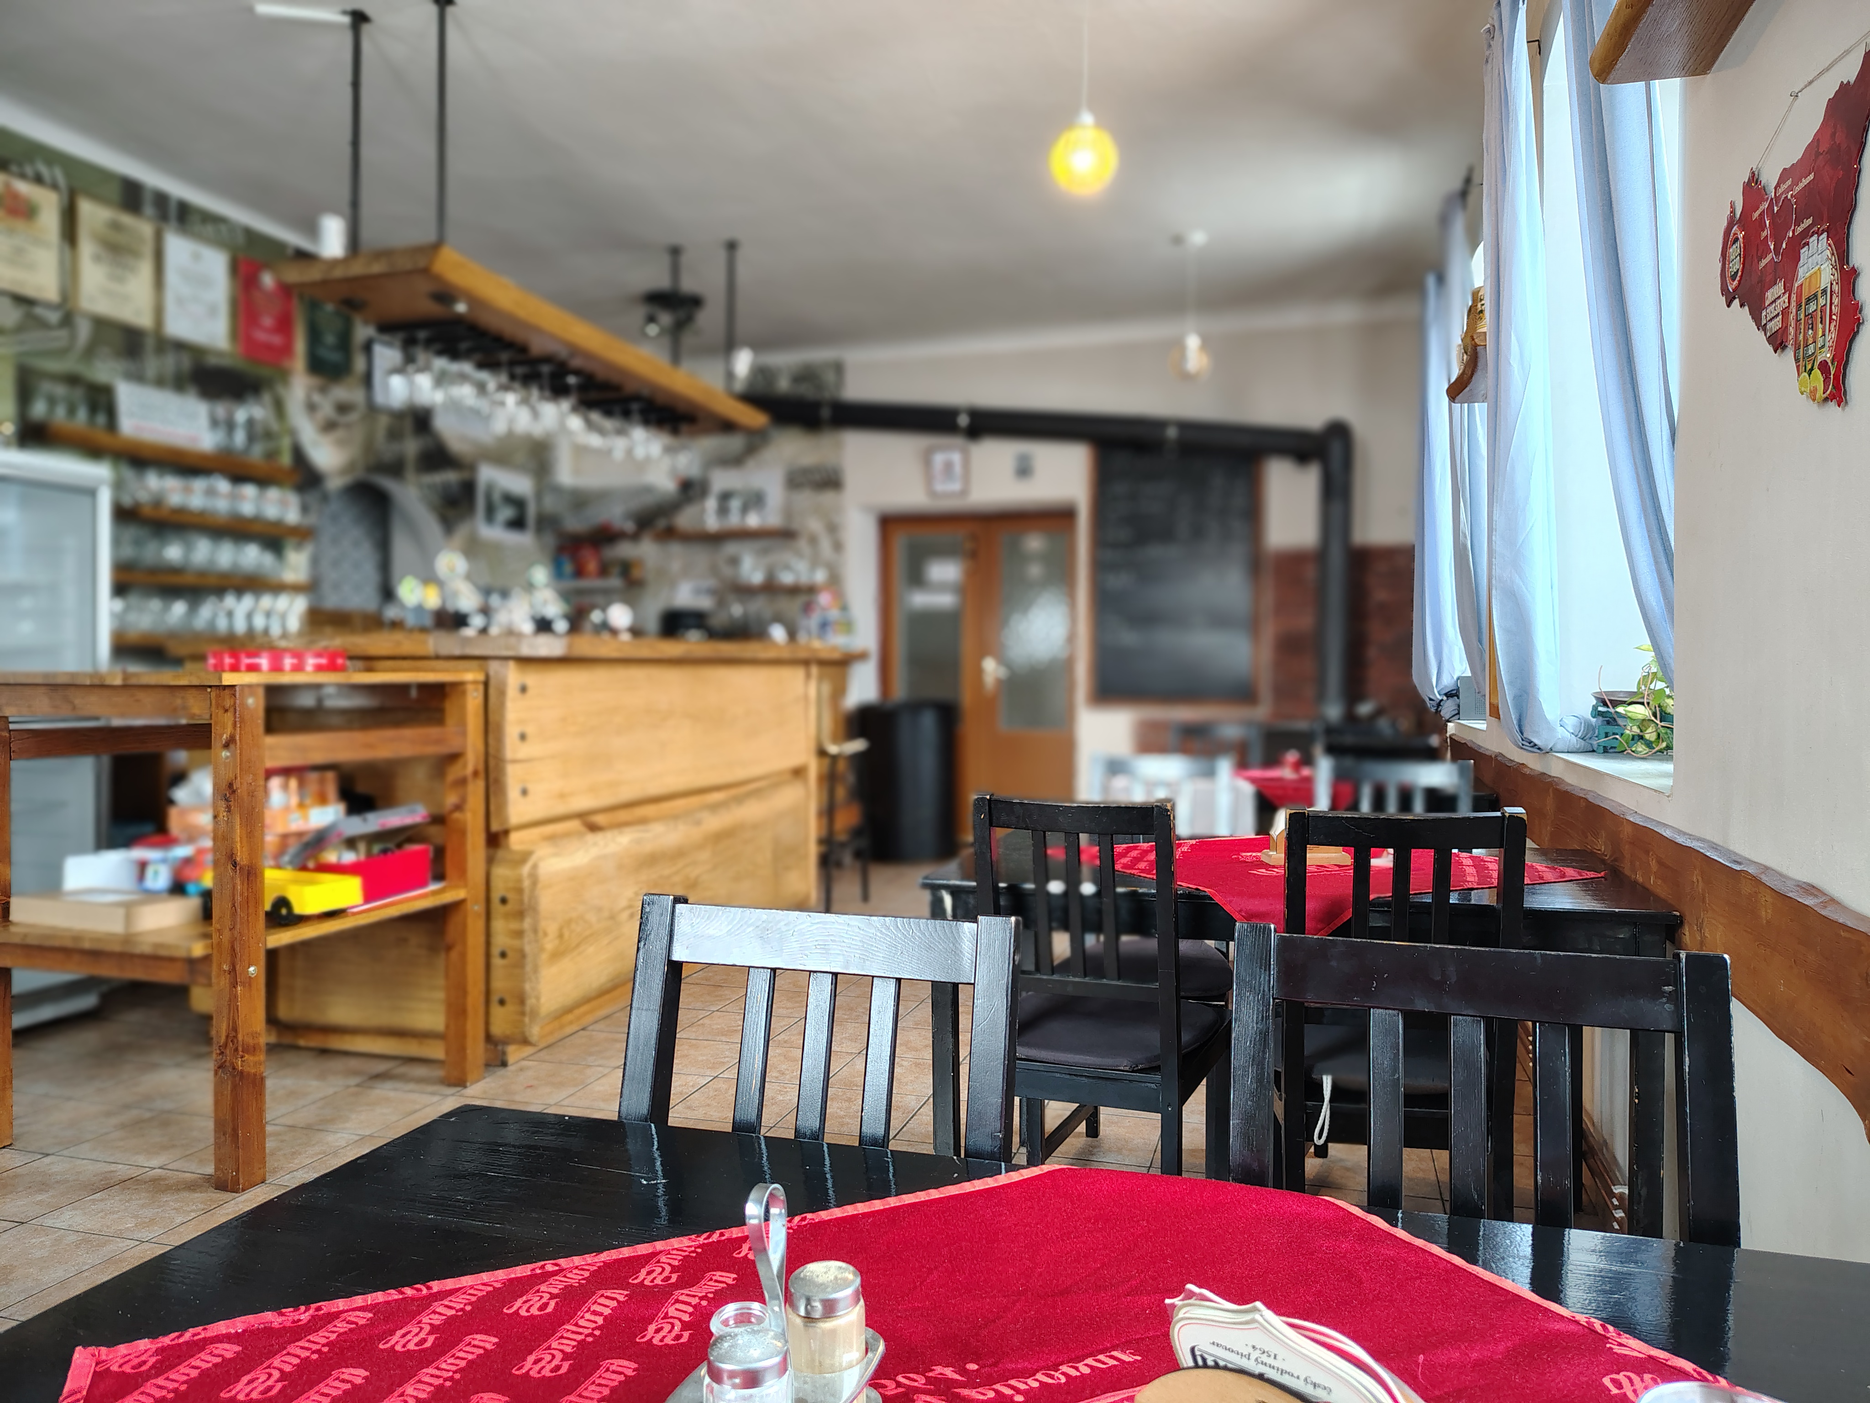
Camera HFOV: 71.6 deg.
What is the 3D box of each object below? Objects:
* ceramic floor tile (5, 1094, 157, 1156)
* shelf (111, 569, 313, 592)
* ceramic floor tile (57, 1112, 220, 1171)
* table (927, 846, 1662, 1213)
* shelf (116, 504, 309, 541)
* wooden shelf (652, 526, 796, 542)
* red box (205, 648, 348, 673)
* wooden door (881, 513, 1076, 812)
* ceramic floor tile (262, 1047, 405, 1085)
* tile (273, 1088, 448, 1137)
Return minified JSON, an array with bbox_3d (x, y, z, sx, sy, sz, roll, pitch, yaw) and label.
[{"bbox_3d":[-2.121,1.036,3.155,0.300,0.010,0.300,0,1,16],"label":"ceramic floor tile"},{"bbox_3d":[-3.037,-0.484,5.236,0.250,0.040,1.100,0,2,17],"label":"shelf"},{"bbox_3d":[-1.855,1.053,3.114,0.305,0.010,0.305,0,2,17],"label":"ceramic floor tile"},{"bbox_3d":[0.645,0.666,2.445,1.170,0.735,0.760,0,1,16],"label":"table"},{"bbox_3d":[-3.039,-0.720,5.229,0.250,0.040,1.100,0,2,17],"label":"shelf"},{"bbox_3d":[-1.306,-1.028,7.963,0.960,0.040,0.200,0,1,16],"label":"wooden shelf"},{"bbox_3d":[-1.726,-0.105,3.400,0.325,0.058,0.280,-1,2,-27],"label":"red box"},{"bbox_3d":[0.277,-0.138,8.232,1.264,2.069,0.080,0,1,16],"label":"wooden door"},{"bbox_3d":[-1.676,1.037,3.704,0.305,0.010,0.305,0,2,17],"label":"ceramic floor tile"},{"bbox_3d":[-1.451,1.030,3.275,0.300,0.010,0.300,0,1,16],"label":"tile"}]

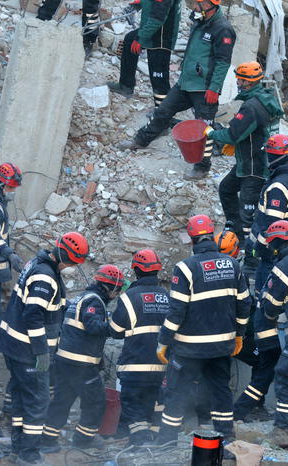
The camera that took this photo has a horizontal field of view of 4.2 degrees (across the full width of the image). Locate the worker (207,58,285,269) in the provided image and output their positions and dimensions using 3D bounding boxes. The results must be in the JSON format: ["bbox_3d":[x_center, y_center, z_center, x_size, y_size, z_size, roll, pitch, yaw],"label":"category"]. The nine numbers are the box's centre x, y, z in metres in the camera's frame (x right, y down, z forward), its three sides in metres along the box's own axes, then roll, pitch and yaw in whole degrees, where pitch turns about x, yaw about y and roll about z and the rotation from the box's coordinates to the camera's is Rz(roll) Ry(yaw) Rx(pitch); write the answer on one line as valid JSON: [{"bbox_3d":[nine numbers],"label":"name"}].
[{"bbox_3d":[0.928,-0.651,35.900,0.720,1.830,0.620,3,11,15],"label":"worker"}]

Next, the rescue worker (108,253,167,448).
[{"bbox_3d":[-0.020,0.919,31.200,0.620,1.600,0.600,-7,12,-32],"label":"rescue worker"}]

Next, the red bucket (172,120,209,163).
[{"bbox_3d":[0.444,-0.831,36.300,0.340,0.310,0.340,-4,37,3],"label":"red bucket"}]

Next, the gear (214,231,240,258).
[{"bbox_3d":[0.692,0.095,32.200,0.270,0.170,0.220,35,29,21],"label":"gear"}]

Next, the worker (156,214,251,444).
[{"bbox_3d":[0.476,0.772,31.100,0.740,1.840,0.520,-4,11,-20],"label":"worker"}]

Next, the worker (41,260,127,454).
[{"bbox_3d":[-0.482,0.985,31.000,0.680,1.500,0.580,-5,12,-25],"label":"worker"}]

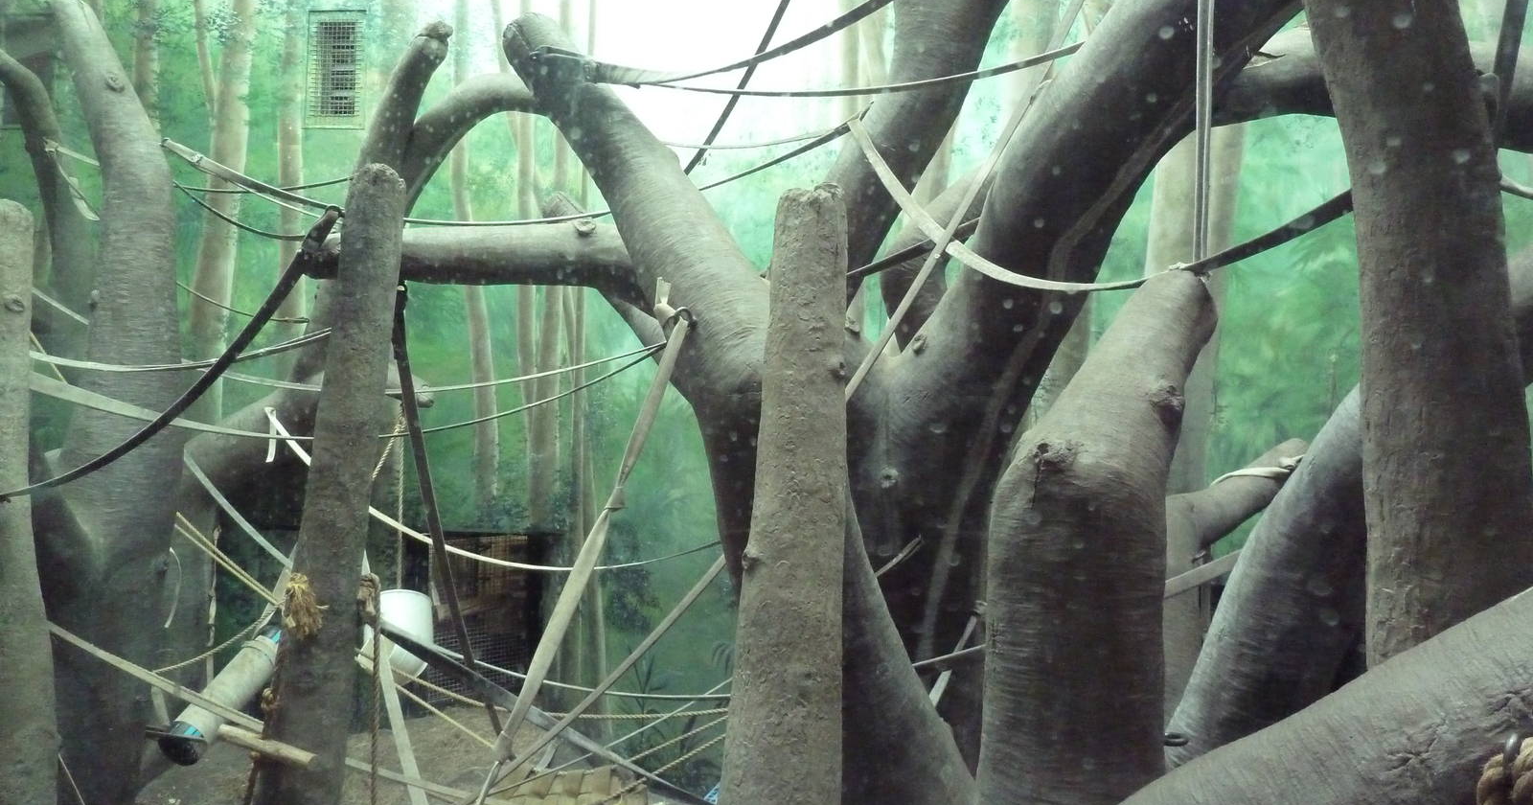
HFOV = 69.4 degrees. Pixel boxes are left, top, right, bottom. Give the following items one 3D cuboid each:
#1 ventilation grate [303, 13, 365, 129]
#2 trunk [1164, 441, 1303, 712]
[{"bbox_3d":[-2.470,-1.906,6.350,0.345,0.680,0.045,1,-1,3],"label":"ventilation grate"},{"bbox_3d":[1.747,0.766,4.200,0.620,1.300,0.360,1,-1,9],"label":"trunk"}]

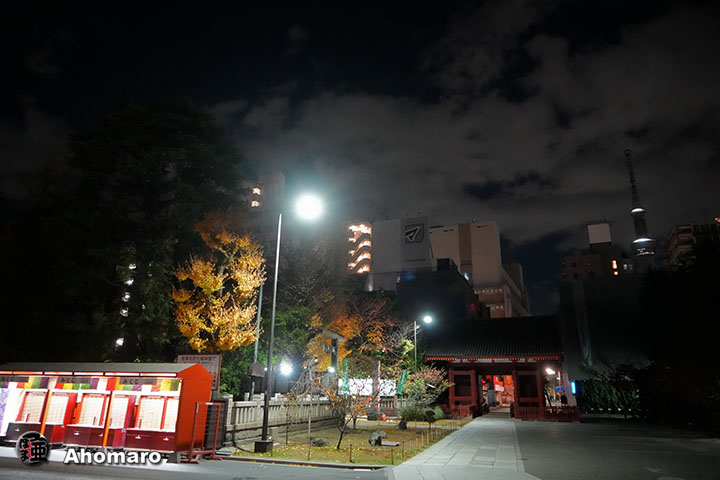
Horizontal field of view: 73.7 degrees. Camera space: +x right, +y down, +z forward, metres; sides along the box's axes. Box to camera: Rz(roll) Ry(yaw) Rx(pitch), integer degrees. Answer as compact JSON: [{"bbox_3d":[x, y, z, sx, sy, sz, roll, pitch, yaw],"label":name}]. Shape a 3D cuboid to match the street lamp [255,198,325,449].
[{"bbox_3d":[-2.317,2.477,15.596,1.500,8.100,0.500,-5,-19,16],"label":"street lamp"}]

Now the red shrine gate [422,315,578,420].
[{"bbox_3d":[11.387,10.812,41.198,11.200,8.400,8.200,-5,-19,16],"label":"red shrine gate"}]

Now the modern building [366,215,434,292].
[{"bbox_3d":[11.078,16.159,108.645,15.000,40.000,16.000,-5,-19,16],"label":"modern building"}]

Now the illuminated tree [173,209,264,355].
[{"bbox_3d":[-6.009,3.190,20.658,4.300,9.800,4.300,-5,-19,16],"label":"illuminated tree"}]

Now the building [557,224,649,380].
[{"bbox_3d":[30.066,10.574,58.554,10.000,20.000,14.000,-5,-19,16],"label":"building"}]

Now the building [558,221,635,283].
[{"bbox_3d":[53.697,17.376,106.073,14.500,37.000,14.000,-5,-19,16],"label":"building"}]

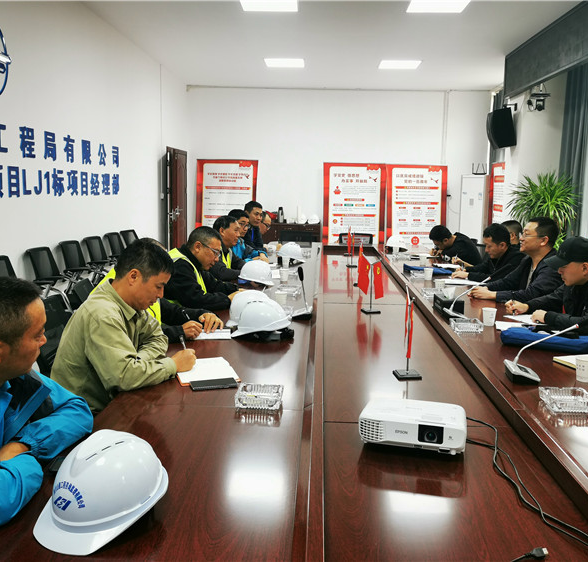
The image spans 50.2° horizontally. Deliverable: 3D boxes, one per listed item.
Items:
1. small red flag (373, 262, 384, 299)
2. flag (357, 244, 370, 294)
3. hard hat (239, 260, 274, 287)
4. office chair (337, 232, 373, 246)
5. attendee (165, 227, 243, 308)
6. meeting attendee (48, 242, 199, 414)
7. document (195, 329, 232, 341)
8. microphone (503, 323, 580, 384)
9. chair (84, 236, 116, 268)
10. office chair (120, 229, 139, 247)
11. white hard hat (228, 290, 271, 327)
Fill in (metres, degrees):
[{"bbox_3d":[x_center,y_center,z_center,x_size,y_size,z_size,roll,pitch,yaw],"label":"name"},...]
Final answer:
[{"bbox_3d":[0.513,-0.003,3.802,0.030,0.210,0.140,-1,9,-15],"label":"small red flag"},{"bbox_3d":[0.449,-0.055,3.879,0.030,0.250,0.140,-2,9,-20],"label":"flag"},{"bbox_3d":[-0.243,-0.063,4.400,0.275,0.150,0.210,13,9,2],"label":"hard hat"},{"bbox_3d":[0.897,-0.248,9.070,0.580,0.890,0.600,1,8,2],"label":"office chair"},{"bbox_3d":[-0.625,0.281,3.734,0.620,1.210,0.570,2,9,7],"label":"attendee"},{"bbox_3d":[-0.674,0.459,2.407,0.630,1.250,0.560,2,9,8],"label":"meeting attendee"},{"bbox_3d":[-0.382,0.244,2.934,0.210,0.012,0.200,0,8,-5],"label":"document"},{"bbox_3d":[0.920,0.268,2.337,0.240,0.210,0.165,2,9,2],"label":"microphone"},{"bbox_3d":[-1.961,-0.035,6.844,0.570,0.850,0.570,2,9,2],"label":"chair"},{"bbox_3d":[-1.905,-0.223,8.099,0.570,0.850,0.570,2,9,7],"label":"office chair"},{"bbox_3d":[-0.197,0.146,3.098,0.275,0.180,0.215,0,9,-6],"label":"white hard hat"}]

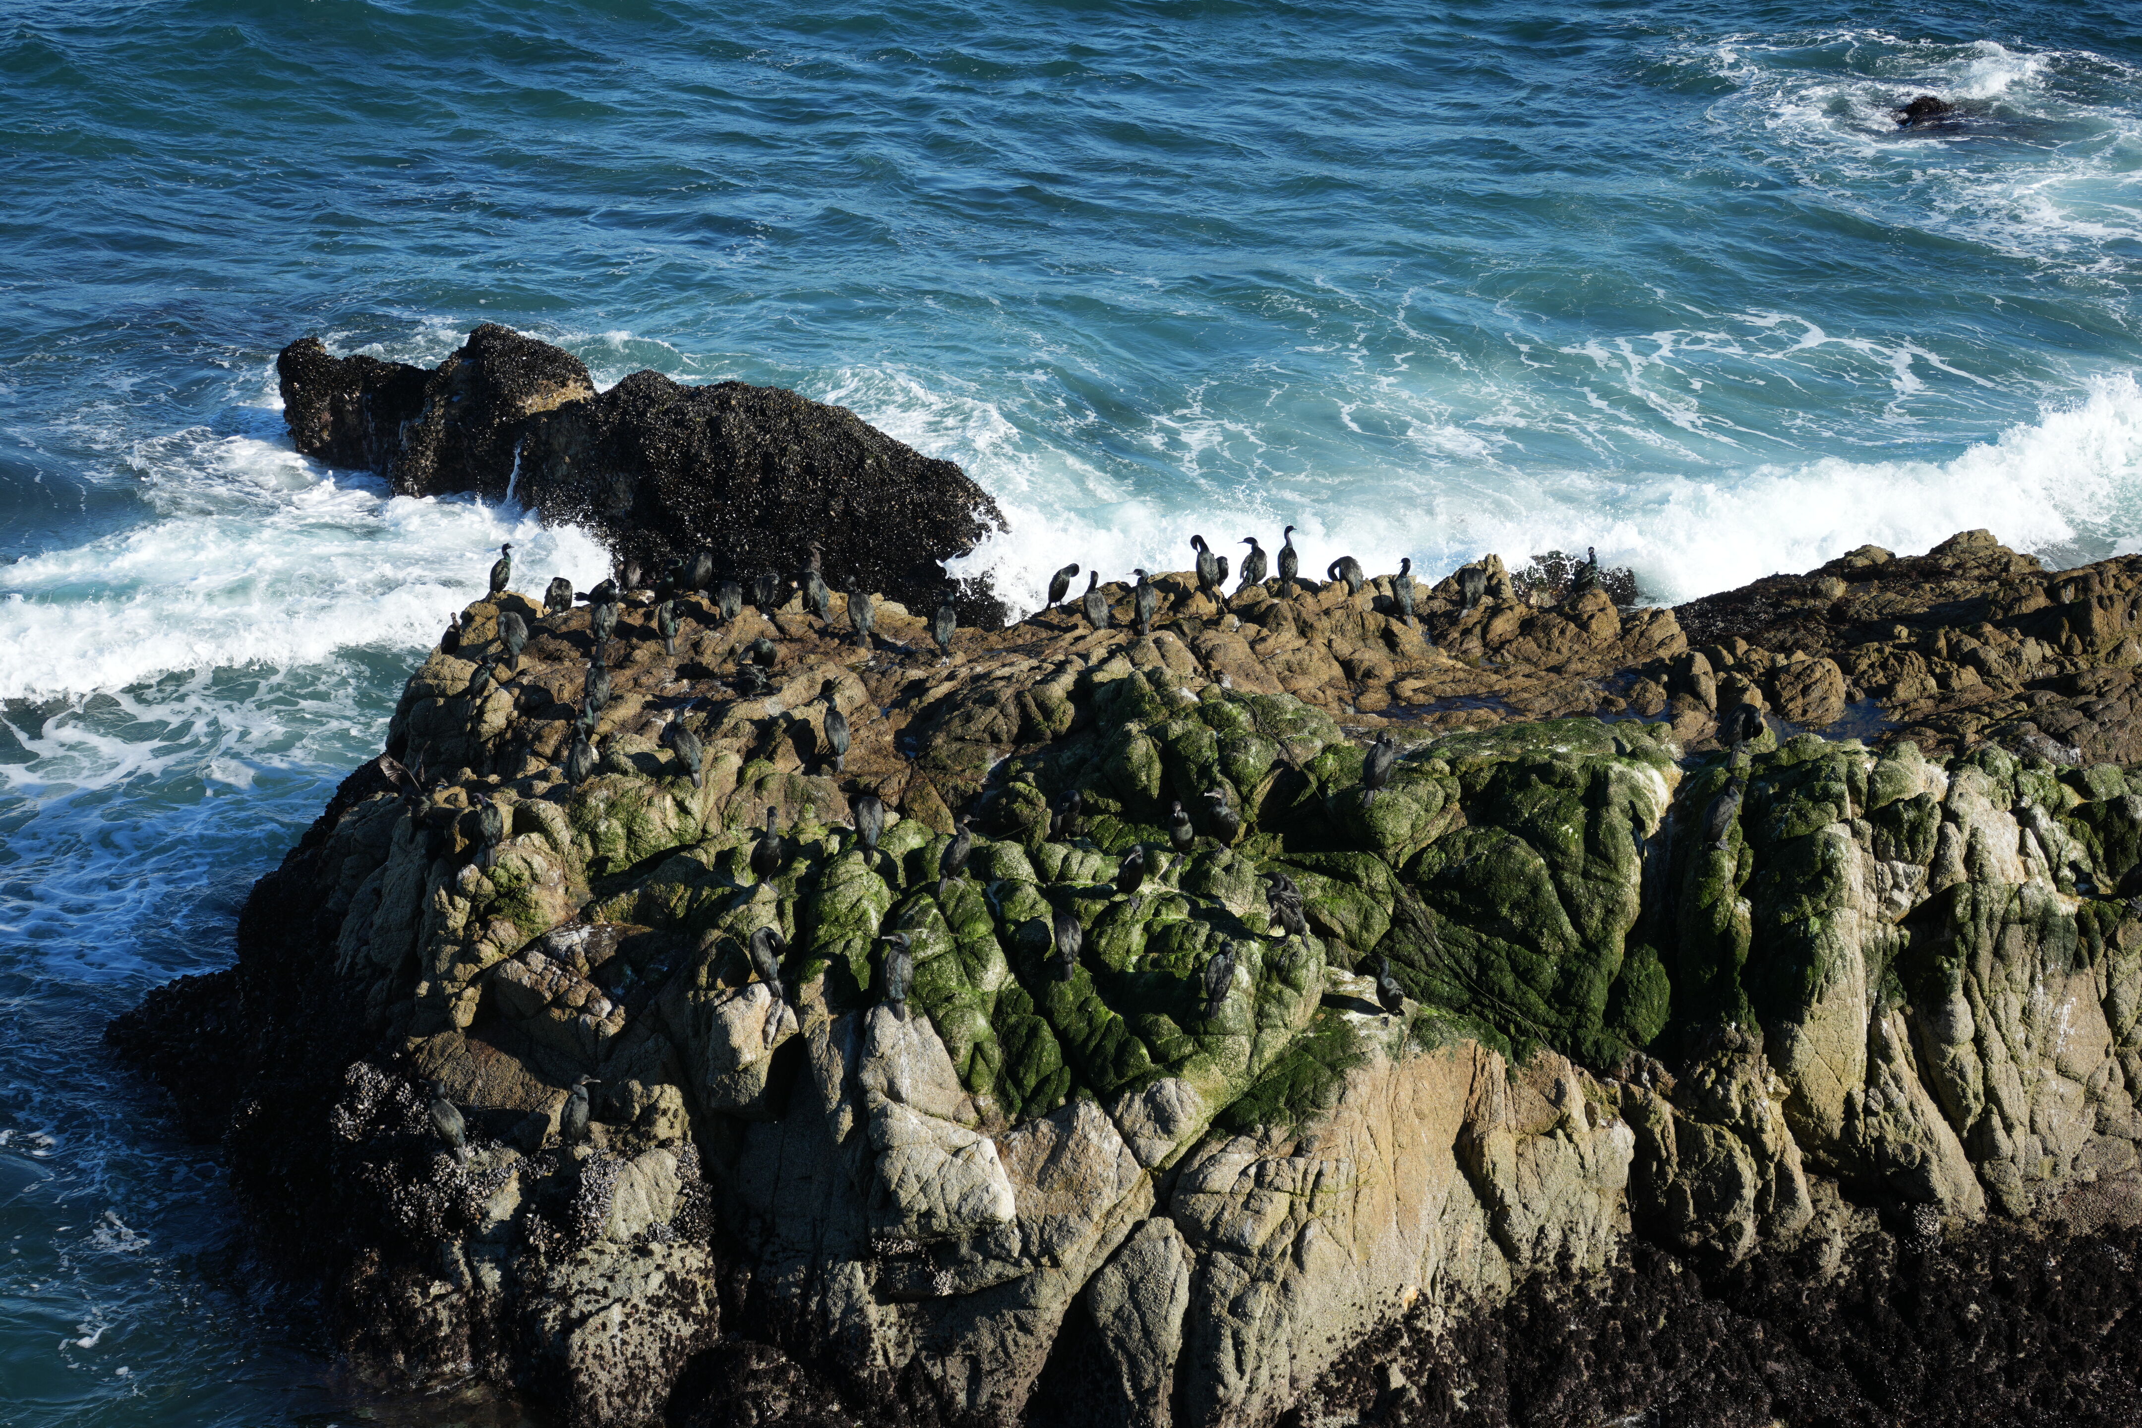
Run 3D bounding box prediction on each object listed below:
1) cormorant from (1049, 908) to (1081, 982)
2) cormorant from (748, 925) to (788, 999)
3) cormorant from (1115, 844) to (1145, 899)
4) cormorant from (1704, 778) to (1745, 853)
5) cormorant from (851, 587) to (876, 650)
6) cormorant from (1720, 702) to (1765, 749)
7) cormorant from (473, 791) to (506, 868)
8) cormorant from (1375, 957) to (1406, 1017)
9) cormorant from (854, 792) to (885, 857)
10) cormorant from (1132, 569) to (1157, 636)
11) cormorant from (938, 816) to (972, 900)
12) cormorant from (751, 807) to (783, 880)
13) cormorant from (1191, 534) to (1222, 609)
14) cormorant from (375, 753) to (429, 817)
[{"bbox_3d":[-0.037,1.696,28.500,0.200,0.520,0.360,0,20,0],"label":"cormorant"},{"bbox_3d":[-2.042,1.670,26.000,0.220,0.440,0.340,-8,21,-21],"label":"cormorant"},{"bbox_3d":[0.475,1.271,30.900,0.200,0.460,0.300,-6,19,-17],"label":"cormorant"},{"bbox_3d":[4.574,0.700,27.000,0.310,0.490,0.200,-13,24,-33],"label":"cormorant"},{"bbox_3d":[-1.904,-0.930,35.200,0.210,0.580,0.330,-4,18,-11],"label":"cormorant"},{"bbox_3d":[5.813,0.116,33.500,0.340,0.410,0.220,-11,21,-30],"label":"cormorant"},{"bbox_3d":[-4.511,0.896,30.000,0.200,0.560,0.350,-2,20,-5],"label":"cormorant"},{"bbox_3d":[2.407,2.054,29.200,0.190,0.490,0.300,17,25,42],"label":"cormorant"},{"bbox_3d":[-1.401,0.806,27.000,0.200,0.440,0.340,0,20,0],"label":"cormorant"},{"bbox_3d":[0.678,-1.017,35.600,0.180,0.570,0.330,-2,18,-5],"label":"cormorant"},{"bbox_3d":[-0.881,1.085,29.500,0.330,0.610,0.200,-11,22,-28],"label":"cormorant"},{"bbox_3d":[-2.347,1.000,29.800,0.210,0.570,0.340,-9,21,-23],"label":"cormorant"},{"bbox_3d":[1.270,-1.332,36.000,0.200,0.600,0.330,-4,18,-11],"label":"cormorant"},{"bbox_3d":[-4.789,0.508,27.700,0.320,0.420,0.480,-5,21,-14],"label":"cormorant"}]

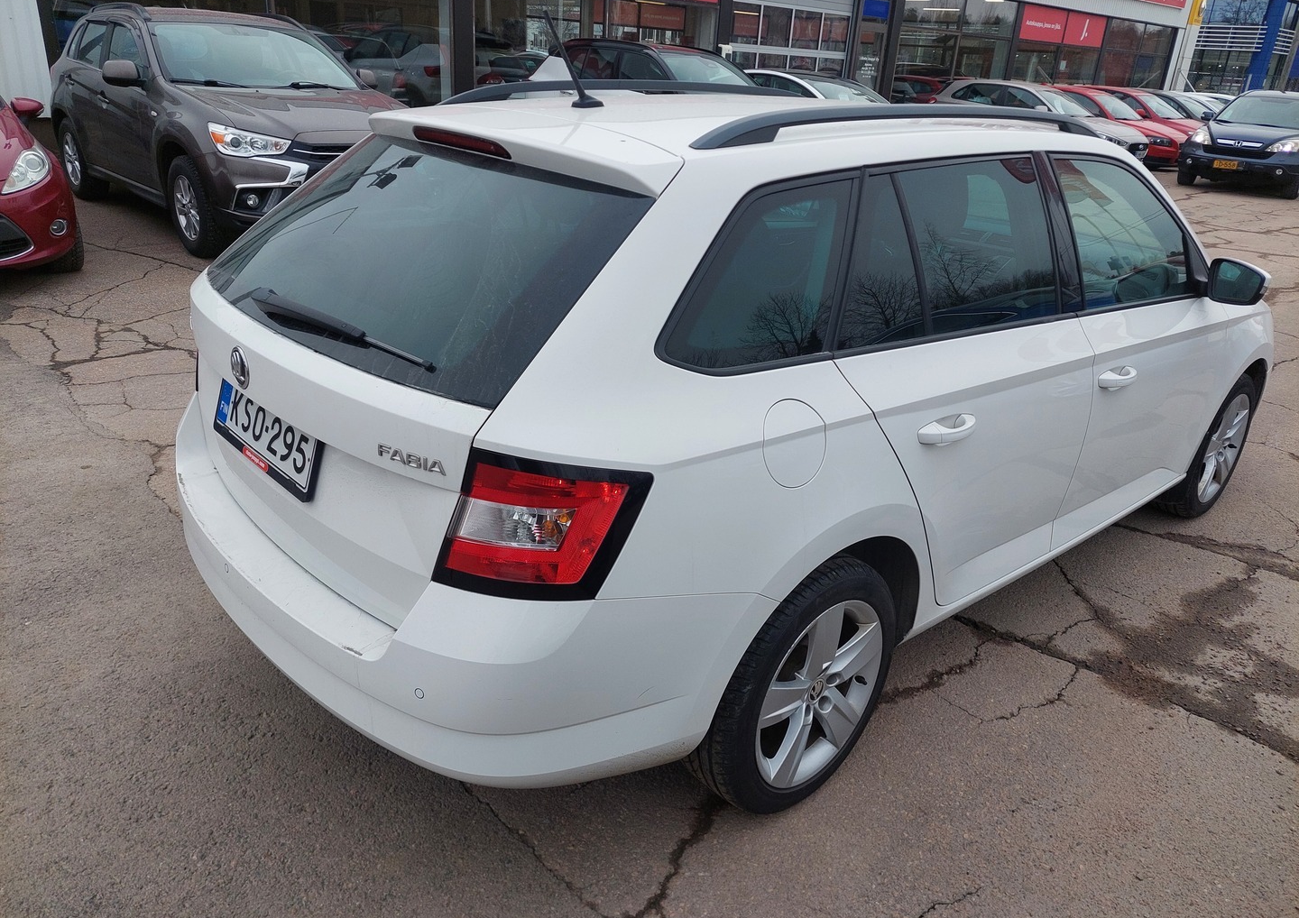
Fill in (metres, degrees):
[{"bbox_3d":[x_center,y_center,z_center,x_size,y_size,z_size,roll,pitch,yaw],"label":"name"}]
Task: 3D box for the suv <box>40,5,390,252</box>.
[{"bbox_3d":[-3.397,-2.732,7.561,1.790,1.625,4.295,-17,30,-41],"label":"suv"}]

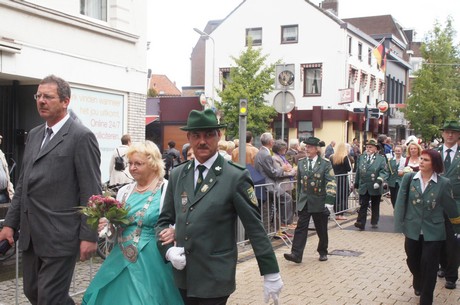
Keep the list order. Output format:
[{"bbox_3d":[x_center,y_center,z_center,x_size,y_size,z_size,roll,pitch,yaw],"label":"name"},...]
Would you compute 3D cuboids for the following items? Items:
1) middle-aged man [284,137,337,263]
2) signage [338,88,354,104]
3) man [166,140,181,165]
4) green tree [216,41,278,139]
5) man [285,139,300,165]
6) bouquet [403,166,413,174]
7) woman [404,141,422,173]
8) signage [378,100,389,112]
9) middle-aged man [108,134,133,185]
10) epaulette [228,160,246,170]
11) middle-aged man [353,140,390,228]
[{"bbox_3d":[1.173,0.676,8.316,0.560,1.780,0.620,1,1,30],"label":"middle-aged man"},{"bbox_3d":[5.378,-2.585,26.500,0.150,0.660,0.850,-1,1,-30],"label":"signage"},{"bbox_3d":[-1.507,0.568,15.211,0.500,1.740,0.360,0,1,-18],"label":"man"},{"bbox_3d":[0.639,-1.449,20.974,2.300,5.500,2.300,0,1,0],"label":"green tree"},{"bbox_3d":[1.406,0.557,12.811,0.400,1.730,0.500,0,1,-38],"label":"man"},{"bbox_3d":[3.380,0.361,10.900,0.200,0.180,0.190,0,1,22],"label":"bouquet"},{"bbox_3d":[3.563,0.668,11.116,0.540,1.690,0.380,0,1,22],"label":"woman"},{"bbox_3d":[8.290,-2.474,31.000,0.620,0.660,0.150,1,1,25],"label":"signage"},{"bbox_3d":[-1.986,0.561,10.511,0.540,1.770,0.420,1,1,25],"label":"middle-aged man"},{"bbox_3d":[0.042,0.074,3.240,0.115,0.025,0.055,23,10,26],"label":"epaulette"},{"bbox_3d":[2.780,0.619,11.315,0.560,1.770,0.500,1,1,26],"label":"middle-aged man"}]

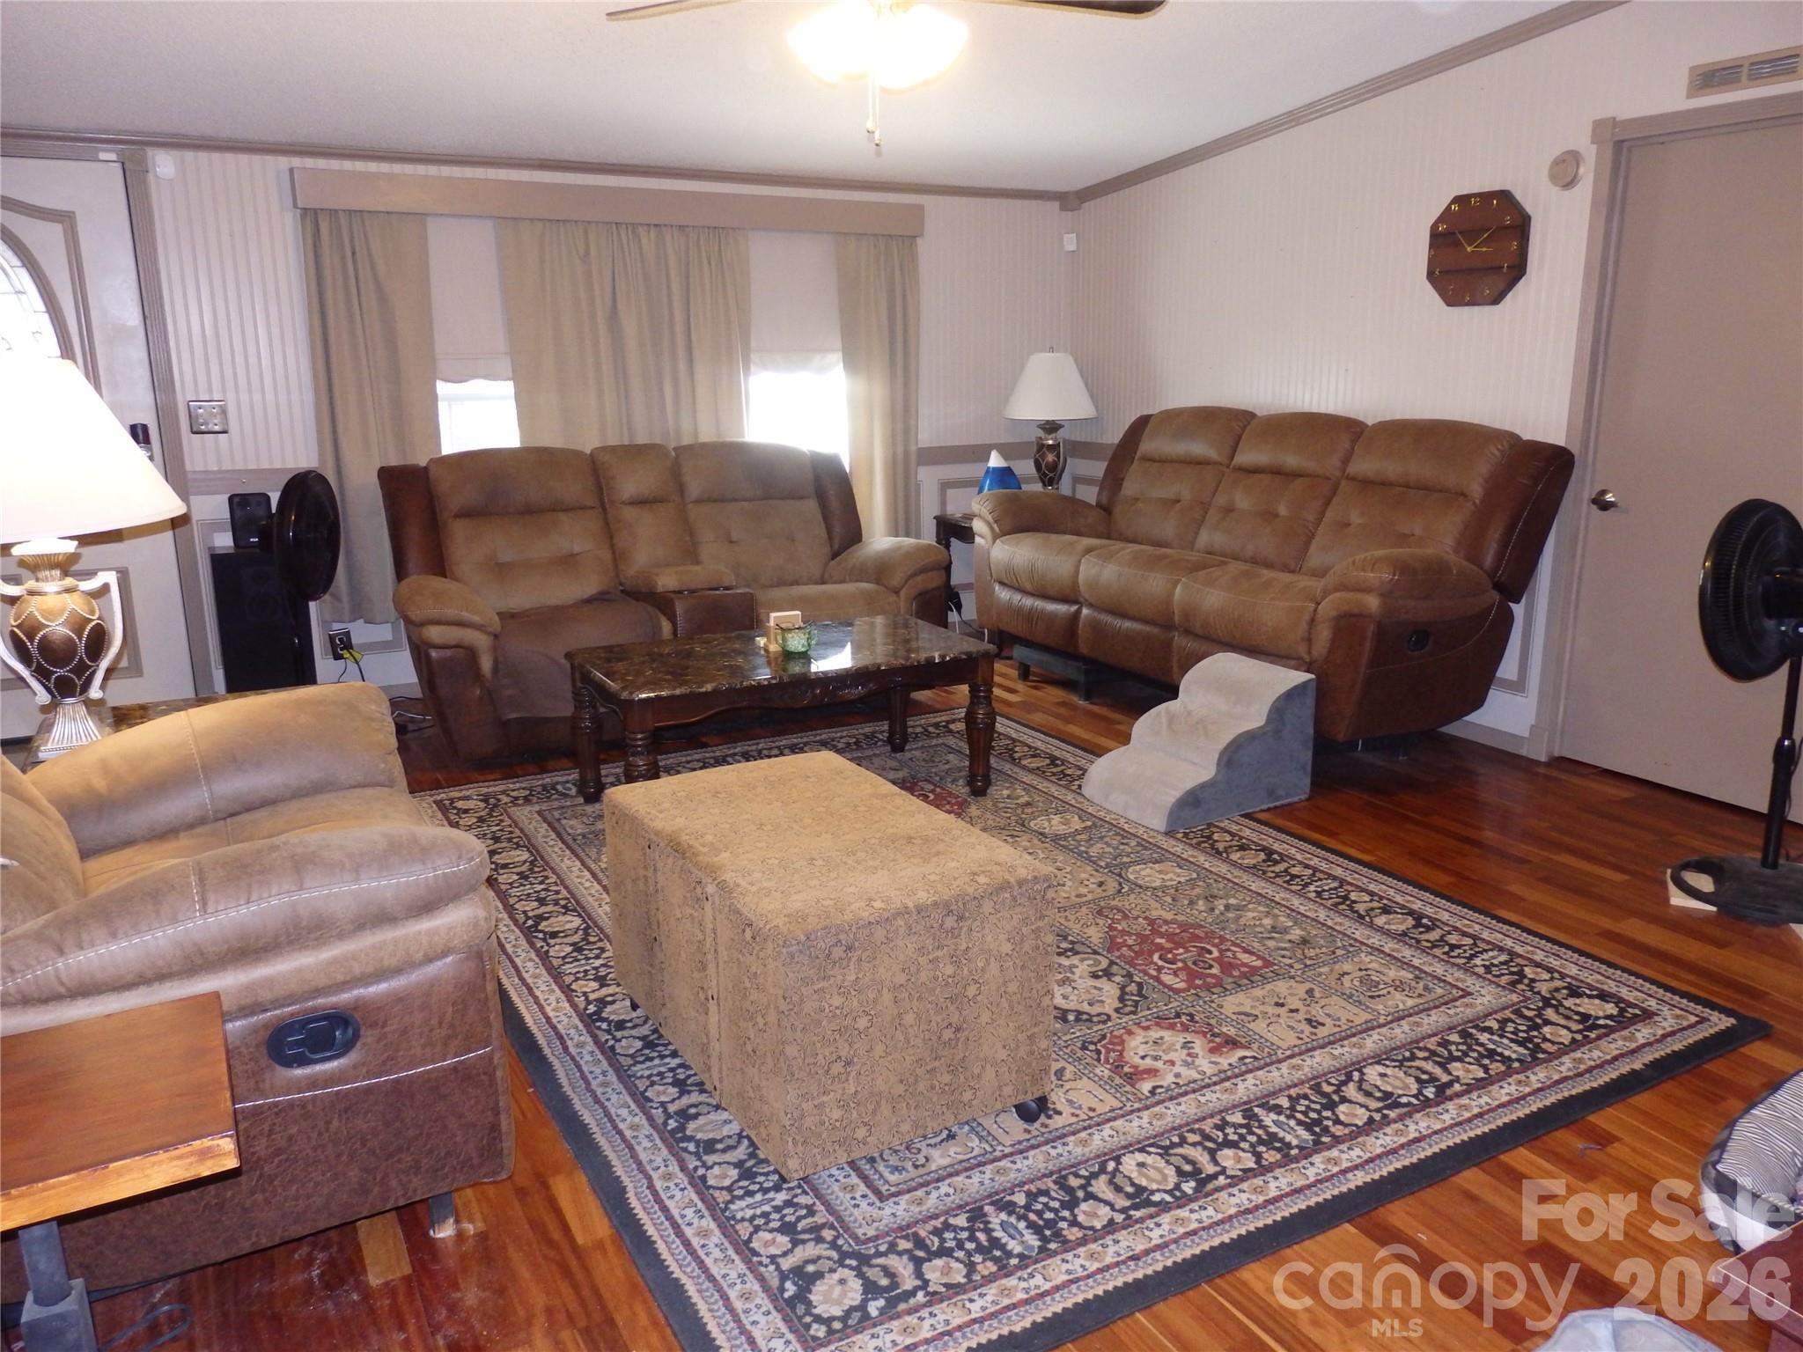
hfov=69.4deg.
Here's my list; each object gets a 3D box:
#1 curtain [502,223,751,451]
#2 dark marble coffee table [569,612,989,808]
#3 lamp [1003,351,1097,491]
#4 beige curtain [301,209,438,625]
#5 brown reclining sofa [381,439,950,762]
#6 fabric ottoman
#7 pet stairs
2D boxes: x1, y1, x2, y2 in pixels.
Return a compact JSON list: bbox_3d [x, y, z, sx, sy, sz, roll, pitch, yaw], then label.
[{"bbox_3d":[-1.166,-1.159,5.805,1.080,1.700,0.100,-6,13,-24],"label":"curtain"},{"bbox_3d":[-0.367,0.153,4.069,1.170,0.470,0.660,-7,14,-27],"label":"dark marble coffee table"},{"bbox_3d":[0.709,-1.176,6.281,0.430,0.770,0.430,-1,12,0],"label":"lamp"},{"bbox_3d":[-2.149,-1.053,5.370,0.540,1.700,0.100,-6,13,-24],"label":"beige curtain"},{"bbox_3d":[-0.926,-0.374,5.129,2.020,1.050,1.000,-6,13,-24],"label":"brown reclining sofa"},{"bbox_3d":[-0.166,0.507,2.454,0.505,0.465,0.835,-8,14,-29],"label":"fabric ottoman"},{"bbox_3d":[0.908,0.185,4.036,0.560,0.397,0.415,-7,14,-28],"label":"pet stairs"}]

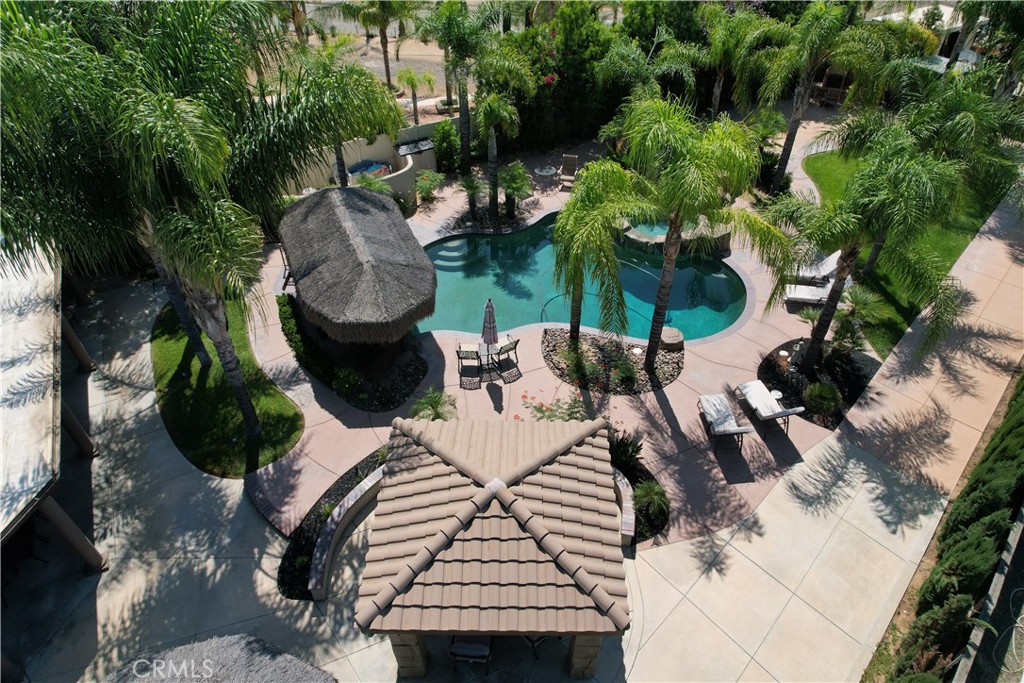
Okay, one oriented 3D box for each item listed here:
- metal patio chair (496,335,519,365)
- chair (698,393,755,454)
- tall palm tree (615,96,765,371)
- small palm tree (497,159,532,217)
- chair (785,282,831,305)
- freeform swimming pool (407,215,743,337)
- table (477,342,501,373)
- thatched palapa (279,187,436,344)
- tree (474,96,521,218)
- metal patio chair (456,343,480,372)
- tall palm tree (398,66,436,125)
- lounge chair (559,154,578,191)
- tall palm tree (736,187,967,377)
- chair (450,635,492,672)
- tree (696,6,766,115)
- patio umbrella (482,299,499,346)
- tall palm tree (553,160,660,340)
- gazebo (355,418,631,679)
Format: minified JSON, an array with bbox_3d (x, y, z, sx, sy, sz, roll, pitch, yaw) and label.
[{"bbox_3d":[-0.210,0.271,17.686,0.620,0.880,0.620,-26,49,-25],"label":"metal patio chair"},{"bbox_3d":[5.220,1.882,15.380,0.670,1.020,1.750,-4,42,-4],"label":"chair"},{"bbox_3d":[4.000,-1.962,15.256,3.700,6.900,3.700,0,42,0],"label":"tall palm tree"},{"bbox_3d":[0.100,-5.450,22.679,1.250,2.150,1.250,0,42,0],"label":"small palm tree"},{"bbox_3d":[9.600,-1.584,19.689,1.950,0.820,0.720,7,43,7],"label":"chair"},{"bbox_3d":[1.900,-2.324,21.187,11.100,0.700,7.500,0,42,0],"label":"freeform swimming pool"},{"bbox_3d":[-0.610,0.427,17.709,0.600,0.620,0.550,0,43,0],"label":"table"},{"bbox_3d":[-4.527,-2.156,18.368,3.700,3.500,6.900,-14,45,-14],"label":"thatched palapa"},{"bbox_3d":[-0.574,-6.265,21.792,1.750,4.850,1.750,0,43,0],"label":"tree"},{"bbox_3d":[-1.150,0.395,17.136,0.600,0.880,0.700,0,42,0],"label":"metal patio chair"},{"bbox_3d":[-4.181,-10.786,27.989,1.800,3.000,1.800,0,43,0],"label":"tall palm tree"},{"bbox_3d":[2.180,-6.660,24.859,0.740,1.030,0.980,5,42,6],"label":"lounge chair"},{"bbox_3d":[7.950,-1.163,15.639,4.900,5.200,4.000,0,42,0],"label":"tall palm tree"},{"bbox_3d":[-0.660,5.548,11.361,0.680,0.950,0.780,5,42,6],"label":"chair"},{"bbox_3d":[9.157,-11.673,27.327,3.000,5.200,3.000,0,43,0],"label":"tree"},{"bbox_3d":[-0.570,-0.260,17.068,0.460,2.350,0.460,0,43,0],"label":"patio umbrella"},{"bbox_3d":[2.250,-2.100,16.679,2.800,5.200,2.800,0,42,0],"label":"tall palm tree"},{"bbox_3d":[-0.260,3.707,11.934,4.350,3.700,4.200,0,43,0],"label":"gazebo"}]

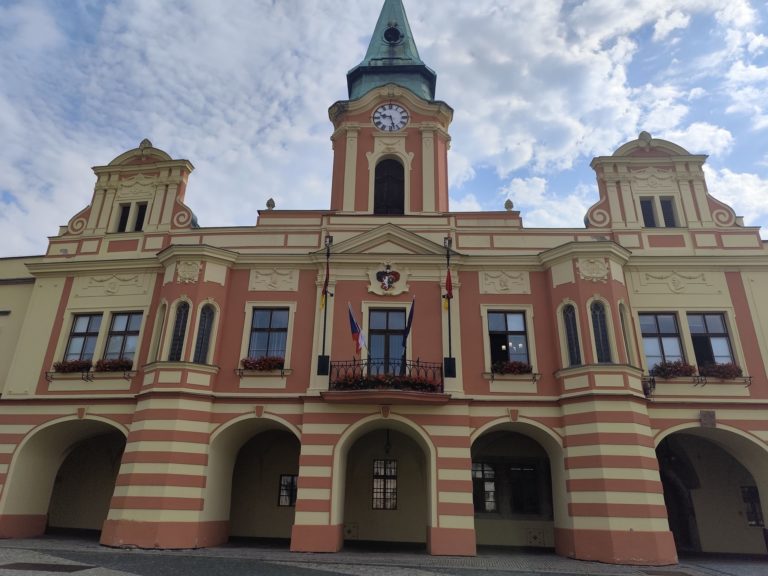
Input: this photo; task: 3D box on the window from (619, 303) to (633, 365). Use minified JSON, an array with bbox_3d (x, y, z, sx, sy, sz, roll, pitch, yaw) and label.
[{"bbox_3d":[7.728,1.436,16.363,0.409,2.060,0.150,20,-29,-39],"label":"window"}]

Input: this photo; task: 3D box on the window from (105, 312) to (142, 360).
[{"bbox_3d":[-9.234,1.767,18.036,1.219,2.030,0.150,-2,-22,7],"label":"window"}]

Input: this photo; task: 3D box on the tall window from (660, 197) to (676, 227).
[{"bbox_3d":[10.557,-2.808,18.946,0.596,1.373,0.145,0,-22,3],"label":"tall window"}]

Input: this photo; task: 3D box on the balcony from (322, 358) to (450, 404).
[{"bbox_3d":[0.051,2.931,16.054,3.970,1.319,1.212,0,-22,2],"label":"balcony"}]

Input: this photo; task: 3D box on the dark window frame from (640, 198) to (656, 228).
[{"bbox_3d":[9.875,-2.803,18.956,0.569,1.341,0.150,0,-22,3],"label":"dark window frame"}]

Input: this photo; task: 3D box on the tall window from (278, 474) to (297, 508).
[{"bbox_3d":[-3.516,7.774,19.556,0.926,1.135,0.150,0,-22,3],"label":"tall window"}]

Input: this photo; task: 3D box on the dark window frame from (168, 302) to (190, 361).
[{"bbox_3d":[-6.846,1.466,17.093,0.433,2.128,0.145,0,-22,4],"label":"dark window frame"}]

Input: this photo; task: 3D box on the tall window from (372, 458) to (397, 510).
[{"bbox_3d":[0.043,7.399,19.169,0.905,1.769,0.150,0,-22,2],"label":"tall window"}]

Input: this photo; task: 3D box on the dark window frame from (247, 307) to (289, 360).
[{"bbox_3d":[-3.923,1.628,17.284,1.275,2.093,0.150,0,-22,2],"label":"dark window frame"}]

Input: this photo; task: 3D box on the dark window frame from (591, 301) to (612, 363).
[{"bbox_3d":[6.800,1.359,16.025,0.472,2.029,0.150,0,-22,3],"label":"dark window frame"}]

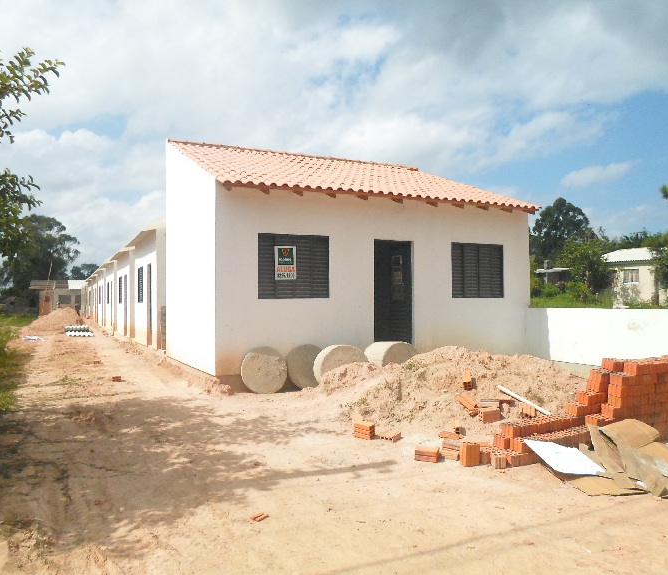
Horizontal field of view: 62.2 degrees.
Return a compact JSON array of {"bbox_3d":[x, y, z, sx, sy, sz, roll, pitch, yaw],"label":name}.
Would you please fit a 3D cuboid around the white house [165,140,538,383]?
[{"bbox_3d":[0.252,-0.874,11.082,6.250,4.720,4.270,0,-2,-27],"label":"white house"}]

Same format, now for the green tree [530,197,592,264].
[{"bbox_3d":[25.376,-4.817,62.000,6.900,10.755,6.900,-1,-2,22],"label":"green tree"}]

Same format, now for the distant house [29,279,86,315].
[{"bbox_3d":[-25.999,1.047,52.660,5.200,3.600,4.600,0,-2,-27],"label":"distant house"}]

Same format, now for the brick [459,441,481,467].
[{"bbox_3d":[1.214,1.481,4.916,0.140,0.190,0.090,0,-2,-17],"label":"brick"}]

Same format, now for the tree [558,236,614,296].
[{"bbox_3d":[13.634,-1.084,30.000,2.900,3.361,2.900,-1,-2,24],"label":"tree"}]

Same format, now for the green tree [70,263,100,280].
[{"bbox_3d":[-41.312,0.000,92.000,6.000,8.312,6.000,0,-2,-24],"label":"green tree"}]

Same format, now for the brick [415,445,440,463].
[{"bbox_3d":[0.820,1.470,4.857,0.190,0.090,0.140,-1,-2,18],"label":"brick"}]

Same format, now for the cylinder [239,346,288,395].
[{"bbox_3d":[-1.028,1.170,7.994,0.640,0.640,0.500,0,-2,-13],"label":"cylinder"}]

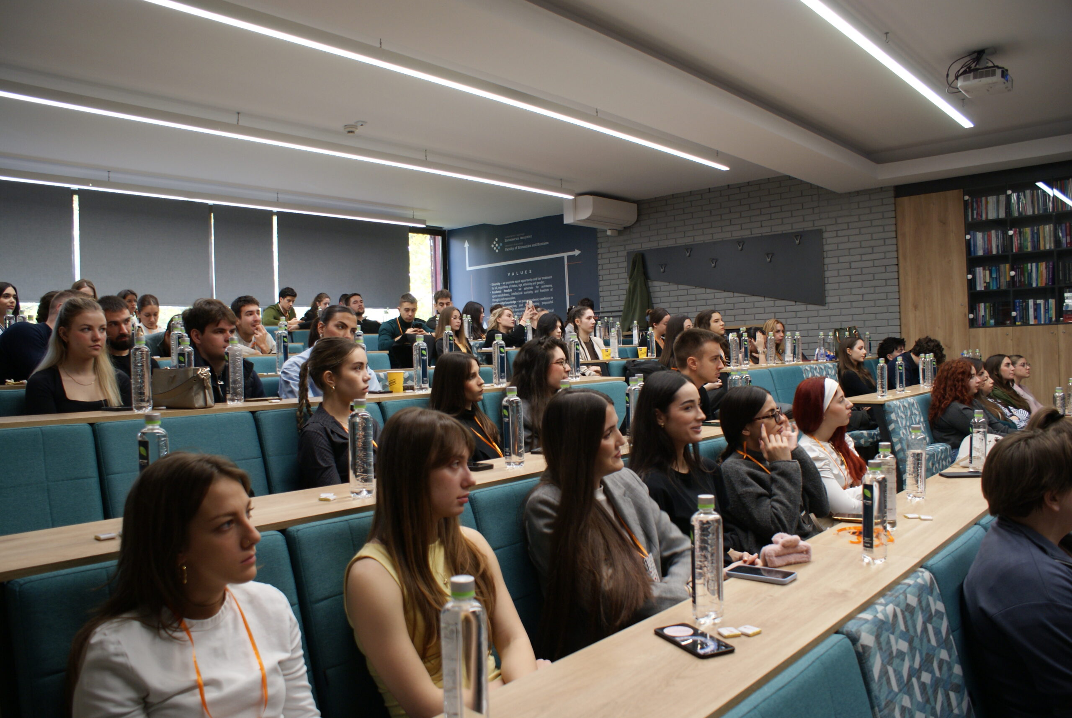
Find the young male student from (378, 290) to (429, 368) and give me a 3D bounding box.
[{"bbox_3d":[-0.898,0.076,6.233,0.530,1.190,0.780,-3,1,-39],"label":"young male student"}]

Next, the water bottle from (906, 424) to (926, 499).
[{"bbox_3d":[1.229,0.332,2.591,0.060,0.234,0.060,-1,1,41],"label":"water bottle"}]

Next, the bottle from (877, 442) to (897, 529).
[{"bbox_3d":[1.060,0.382,2.430,0.064,0.255,0.064,-2,-1,-40],"label":"bottle"}]

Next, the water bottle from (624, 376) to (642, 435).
[{"bbox_3d":[0.386,0.205,3.170,0.064,0.255,0.064,-2,0,0],"label":"water bottle"}]

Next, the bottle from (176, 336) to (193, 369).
[{"bbox_3d":[-1.243,0.043,2.861,0.060,0.234,0.060,-1,1,41],"label":"bottle"}]

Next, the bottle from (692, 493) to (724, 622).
[{"bbox_3d":[0.329,0.379,1.536,0.060,0.234,0.060,-2,1,0],"label":"bottle"}]

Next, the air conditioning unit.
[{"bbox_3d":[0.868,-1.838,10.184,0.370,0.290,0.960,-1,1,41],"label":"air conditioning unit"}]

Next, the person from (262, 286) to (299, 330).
[{"bbox_3d":[-2.793,-0.211,9.083,0.710,1.200,0.510,-1,1,40],"label":"person"}]

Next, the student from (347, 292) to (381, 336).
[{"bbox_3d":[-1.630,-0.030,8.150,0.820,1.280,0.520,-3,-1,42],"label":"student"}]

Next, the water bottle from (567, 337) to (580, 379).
[{"bbox_3d":[0.206,-0.012,4.330,0.064,0.255,0.064,-2,0,0],"label":"water bottle"}]

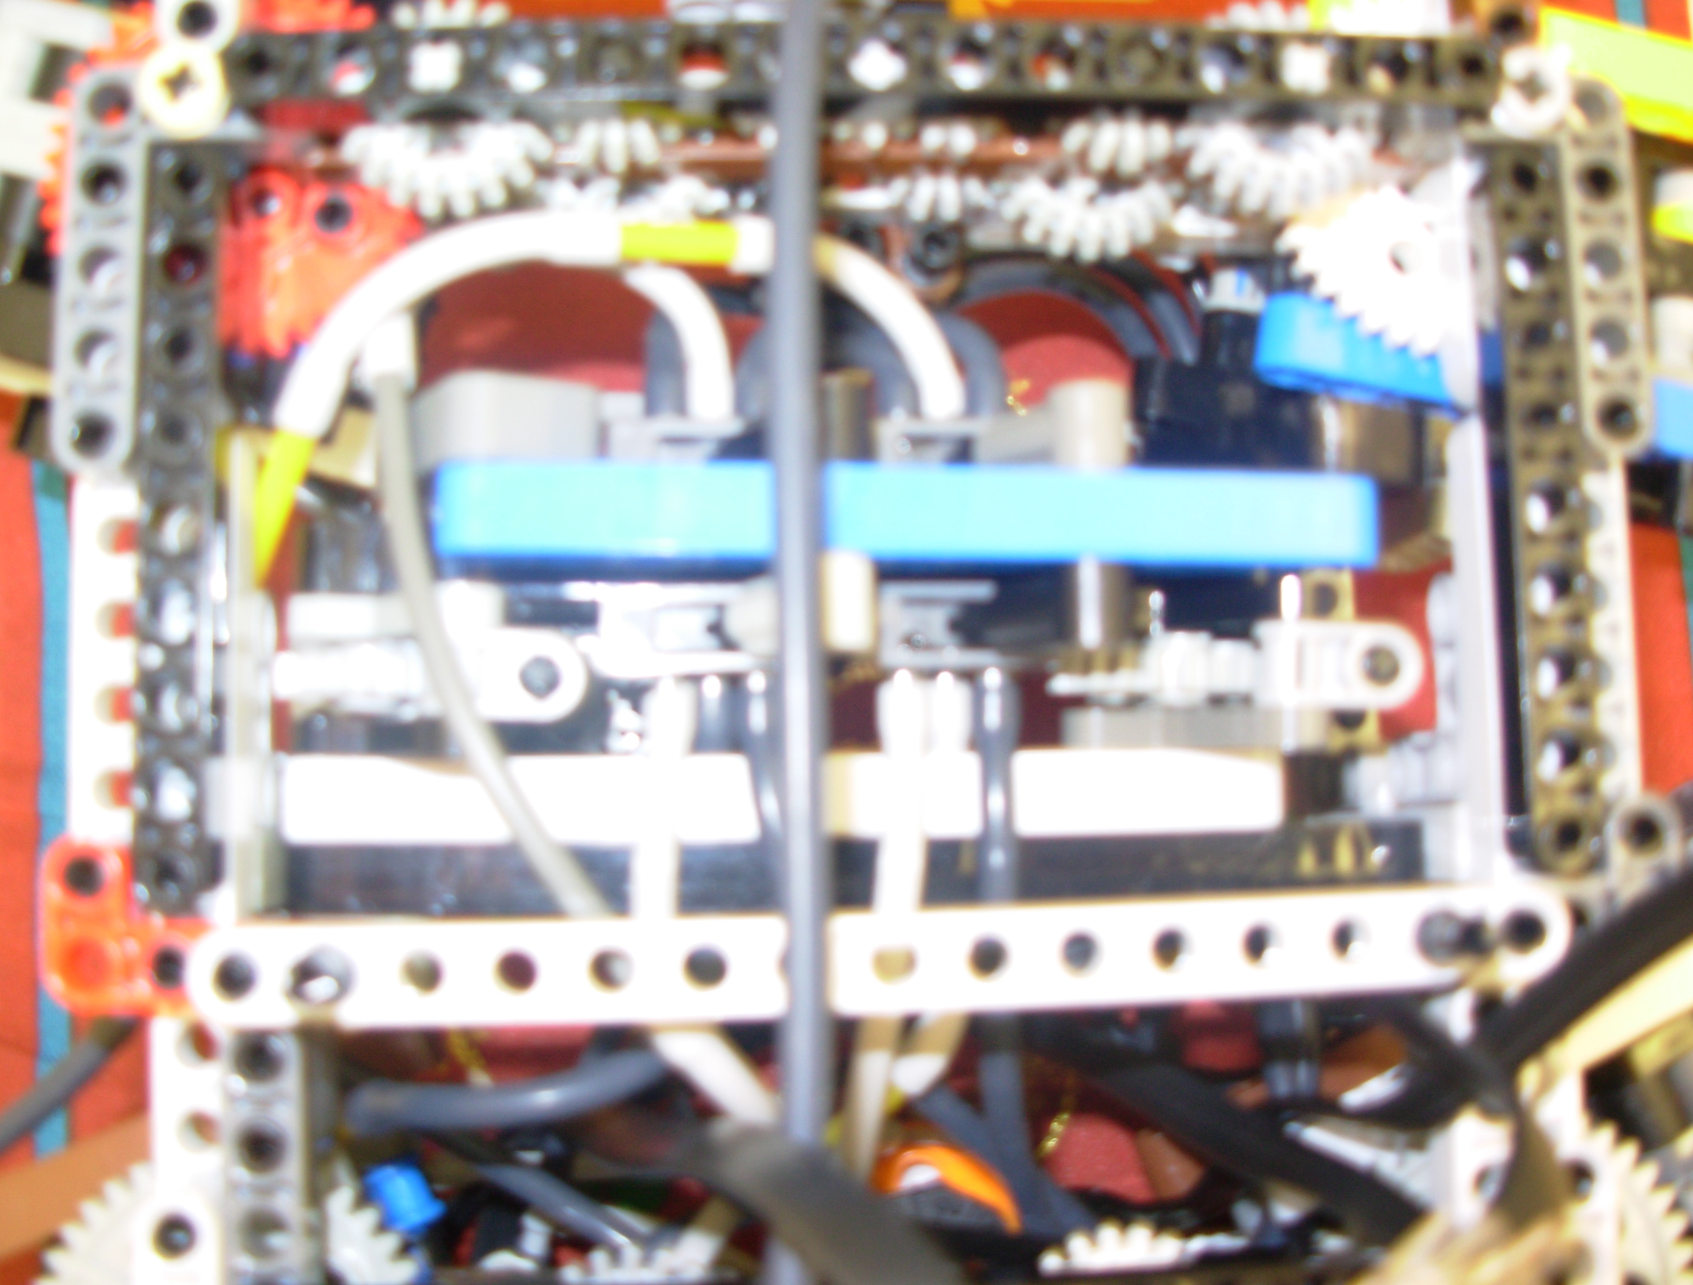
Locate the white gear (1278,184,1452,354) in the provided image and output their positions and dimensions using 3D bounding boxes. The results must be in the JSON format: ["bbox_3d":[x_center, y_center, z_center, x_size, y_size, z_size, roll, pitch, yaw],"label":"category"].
[{"bbox_3d":[0.055,-0.040,0.195,0.025,0.007,0.025,31,48,0],"label":"white gear"}]

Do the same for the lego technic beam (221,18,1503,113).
[{"bbox_3d":[0.003,-0.052,0.176,0.120,0.008,0.008,-1,83,-4],"label":"lego technic beam"}]

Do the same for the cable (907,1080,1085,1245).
[{"bbox_3d":[0.016,0.054,0.196,0.021,0.006,0.006,41,82,3],"label":"cable"}]

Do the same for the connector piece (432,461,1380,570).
[{"bbox_3d":[0.006,-0.012,0.176,0.088,0.008,0.008,0,82,-3],"label":"connector piece"}]

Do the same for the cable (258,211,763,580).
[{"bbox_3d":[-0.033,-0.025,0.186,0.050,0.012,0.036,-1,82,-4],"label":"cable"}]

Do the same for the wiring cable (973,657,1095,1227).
[{"bbox_3d":[0.018,0.031,0.191,0.011,0.009,0.057,-4,82,-4],"label":"wiring cable"}]

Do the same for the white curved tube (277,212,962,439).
[{"bbox_3d":[-0.021,-0.029,0.172,0.061,0.021,0.019,-1,83,-4],"label":"white curved tube"}]

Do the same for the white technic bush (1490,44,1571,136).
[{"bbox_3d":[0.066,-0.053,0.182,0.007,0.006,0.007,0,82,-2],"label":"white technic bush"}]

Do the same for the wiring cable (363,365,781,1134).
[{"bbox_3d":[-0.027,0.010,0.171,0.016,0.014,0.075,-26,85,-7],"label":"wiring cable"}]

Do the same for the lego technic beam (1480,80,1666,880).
[{"bbox_3d":[0.070,-0.017,0.184,0.015,0.008,0.080,-1,82,-4],"label":"lego technic beam"}]

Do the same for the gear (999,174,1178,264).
[{"bbox_3d":[0.025,-0.050,0.198,0.020,0.007,0.020,-1,83,-4],"label":"gear"}]

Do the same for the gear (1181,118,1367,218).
[{"bbox_3d":[0.042,-0.052,0.186,0.021,0.007,0.021,-1,83,-4],"label":"gear"}]

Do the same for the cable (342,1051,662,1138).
[{"bbox_3d":[-0.034,0.044,0.186,0.032,0.006,0.006,-8,82,-5],"label":"cable"}]

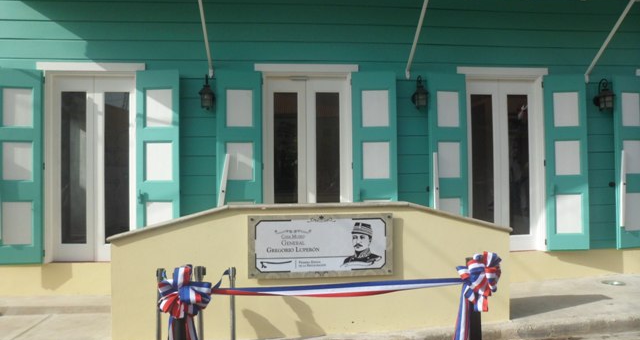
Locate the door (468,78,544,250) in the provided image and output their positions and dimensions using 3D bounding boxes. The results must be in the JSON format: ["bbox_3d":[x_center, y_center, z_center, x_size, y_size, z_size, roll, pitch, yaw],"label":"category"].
[{"bbox_3d":[2.586,-0.079,6.664,1.102,2.374,0.120,0,-1,-5],"label":"door"}]

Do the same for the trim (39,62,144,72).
[{"bbox_3d":[-2.913,-1.317,6.126,1.329,0.106,0.070,0,-1,-5],"label":"trim"}]

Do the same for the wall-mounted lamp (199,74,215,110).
[{"bbox_3d":[-1.436,-0.985,6.149,0.210,0.459,0.300,0,-1,-5],"label":"wall-mounted lamp"}]

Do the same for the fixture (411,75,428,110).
[{"bbox_3d":[1.328,-1.019,6.392,0.210,0.468,0.300,0,-1,-5],"label":"fixture"}]

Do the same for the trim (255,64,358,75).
[{"bbox_3d":[-0.170,-1.351,6.367,1.376,0.104,0.070,0,-1,-5],"label":"trim"}]

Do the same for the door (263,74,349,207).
[{"bbox_3d":[-0.163,-0.061,6.423,1.159,2.414,0.120,0,-1,-5],"label":"door"}]

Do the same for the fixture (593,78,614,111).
[{"bbox_3d":[3.917,-1.023,6.619,0.210,0.448,0.300,0,-1,-5],"label":"fixture"}]

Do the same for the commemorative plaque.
[{"bbox_3d":[0.015,0.759,4.776,1.438,0.618,0.040,0,-1,-5],"label":"commemorative plaque"}]

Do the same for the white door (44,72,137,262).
[{"bbox_3d":[-2.939,-0.037,6.179,1.127,2.443,0.120,0,-1,-5],"label":"white door"}]

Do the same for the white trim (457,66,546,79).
[{"bbox_3d":[2.518,-1.356,6.603,1.296,0.112,0.070,0,-1,-5],"label":"white trim"}]

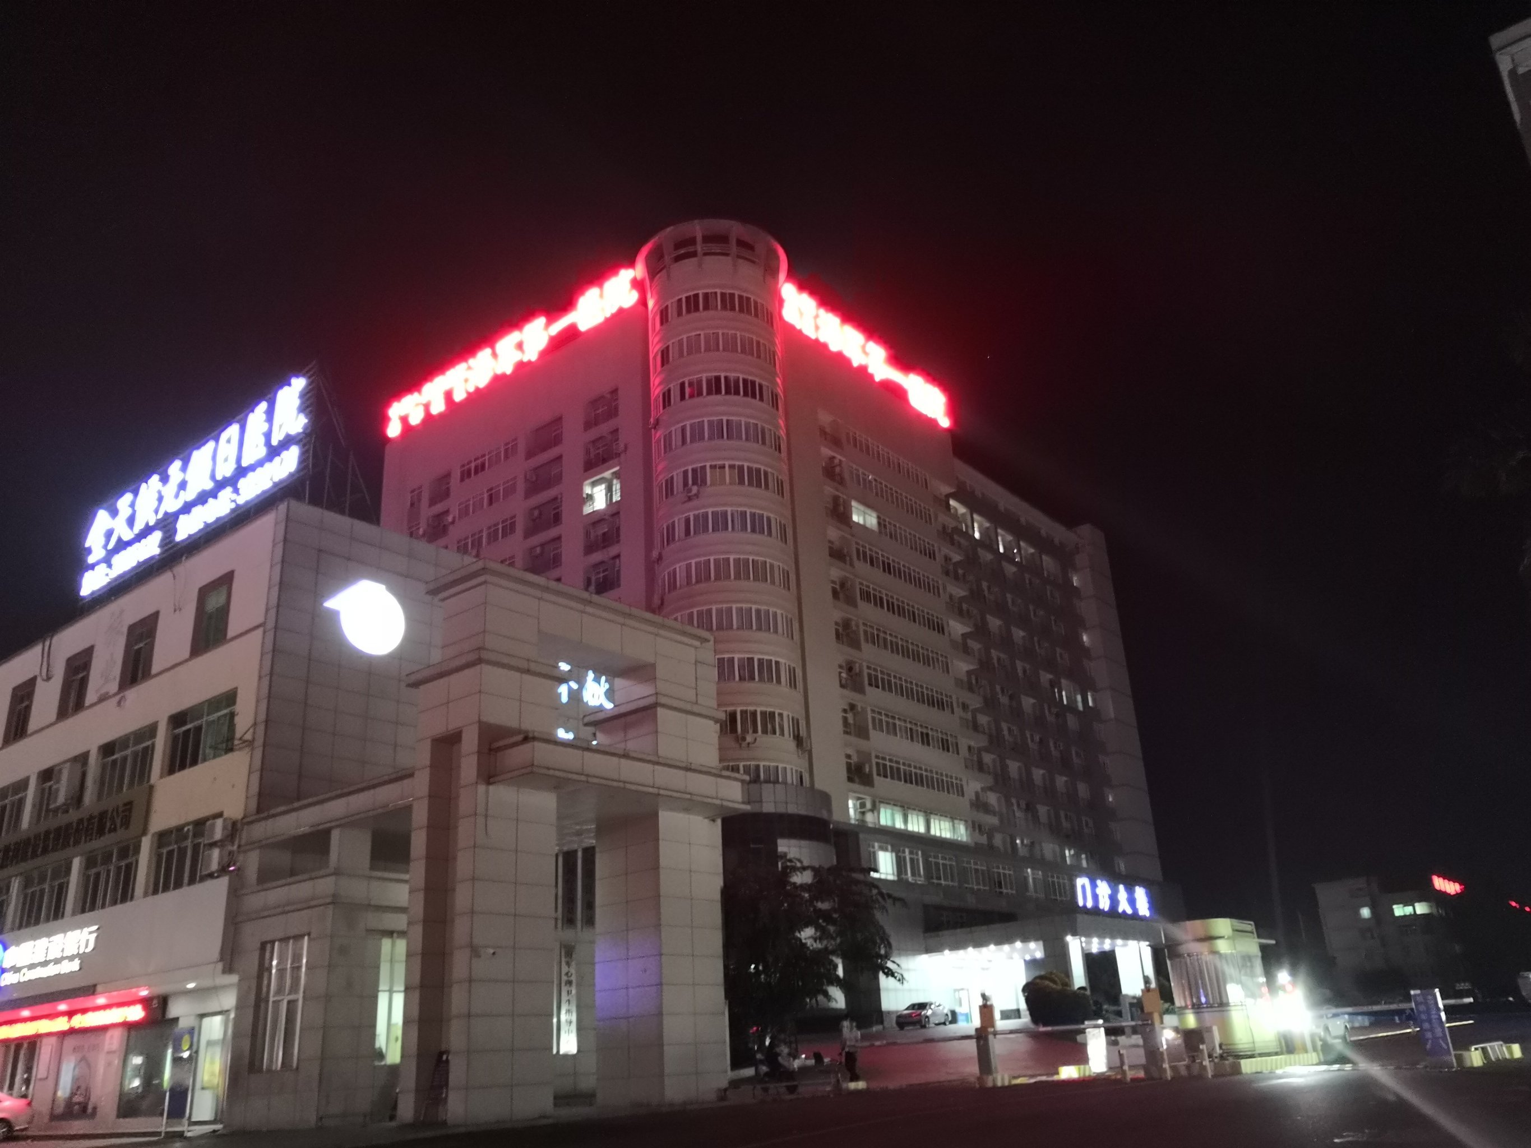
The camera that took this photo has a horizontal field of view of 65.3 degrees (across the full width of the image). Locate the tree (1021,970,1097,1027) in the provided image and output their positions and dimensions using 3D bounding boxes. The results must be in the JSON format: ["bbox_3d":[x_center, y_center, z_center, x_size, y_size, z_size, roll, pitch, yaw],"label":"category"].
[{"bbox_3d":[14.731,21.418,60.151,3.600,2.750,3.200,-8,-22,11],"label":"tree"}]

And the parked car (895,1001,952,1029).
[{"bbox_3d":[9.799,27.372,74.017,1.800,1.460,4.600,-19,-27,33],"label":"parked car"}]

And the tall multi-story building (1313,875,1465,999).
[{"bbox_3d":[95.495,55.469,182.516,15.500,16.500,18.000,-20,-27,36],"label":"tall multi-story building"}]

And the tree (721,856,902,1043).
[{"bbox_3d":[1.616,14.289,43.804,6.300,6.300,6.000,-4,-22,1],"label":"tree"}]

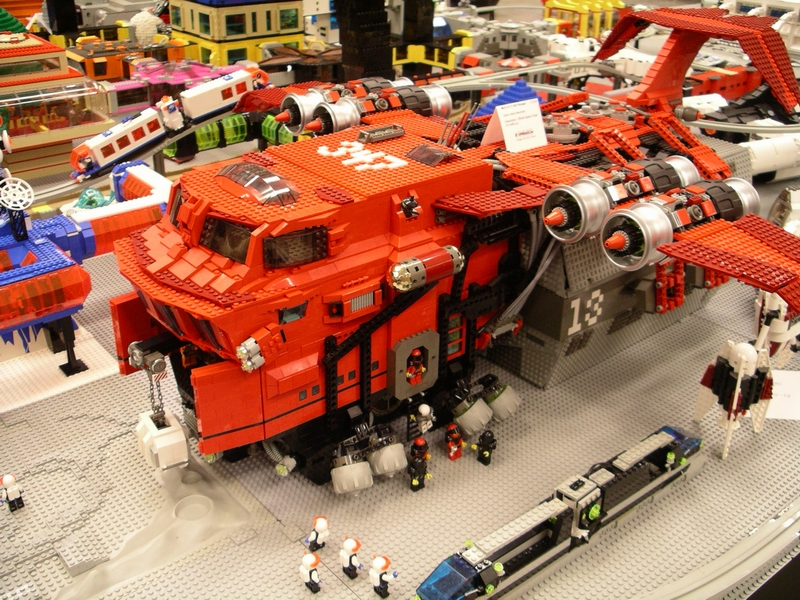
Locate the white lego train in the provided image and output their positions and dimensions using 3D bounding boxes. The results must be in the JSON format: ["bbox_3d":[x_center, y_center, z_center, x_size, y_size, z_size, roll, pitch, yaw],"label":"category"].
[{"bbox_3d":[-0.431,-0.338,1.631,0.427,0.065,0.038,-34,41,-26],"label":"white lego train"}]

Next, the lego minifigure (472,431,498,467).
[{"bbox_3d":[0.102,0.173,1.011,0.020,0.042,0.025,-20,33,-35],"label":"lego minifigure"}]

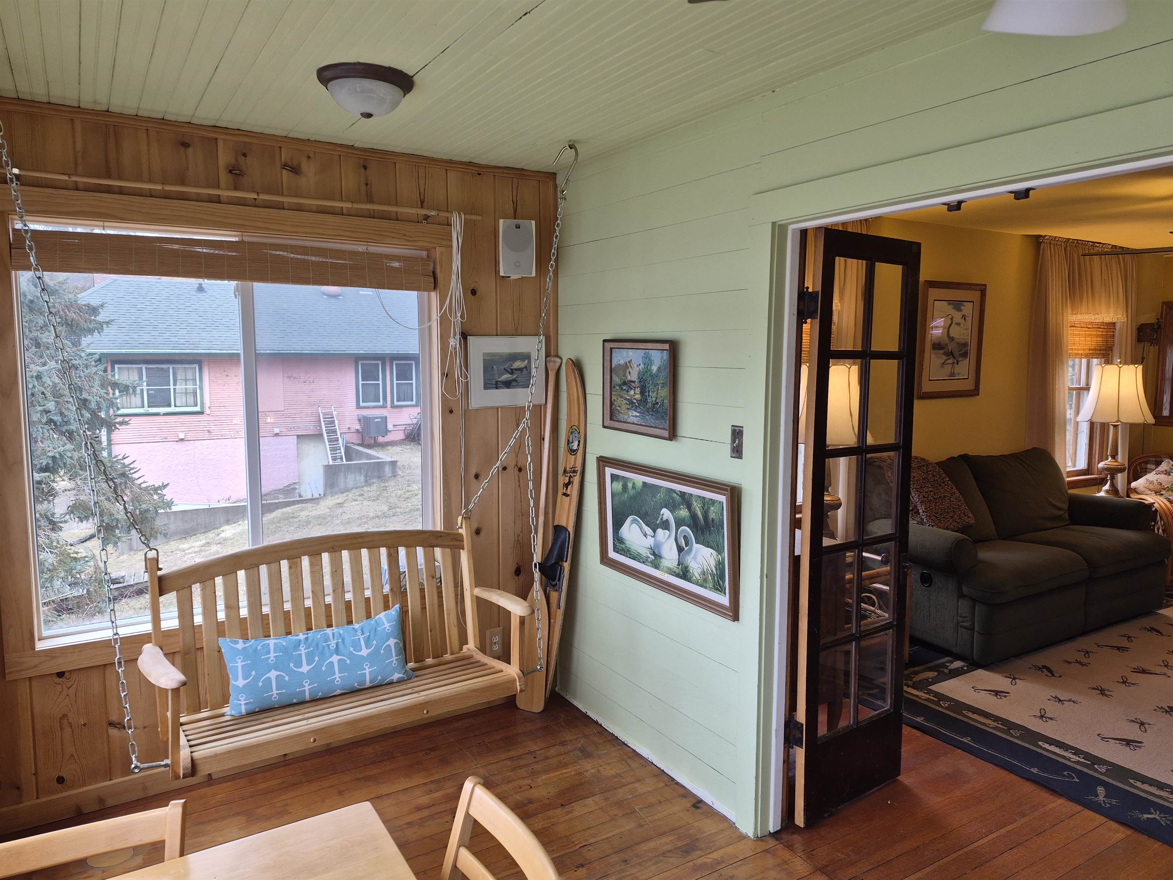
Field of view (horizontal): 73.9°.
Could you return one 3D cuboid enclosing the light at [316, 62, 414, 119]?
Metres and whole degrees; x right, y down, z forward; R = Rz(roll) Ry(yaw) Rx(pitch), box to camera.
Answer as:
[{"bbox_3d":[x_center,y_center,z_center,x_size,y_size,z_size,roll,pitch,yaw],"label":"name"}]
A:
[{"bbox_3d":[-0.654,-1.013,2.321,0.282,0.112,0.282,-4,7,-33],"label":"light"}]

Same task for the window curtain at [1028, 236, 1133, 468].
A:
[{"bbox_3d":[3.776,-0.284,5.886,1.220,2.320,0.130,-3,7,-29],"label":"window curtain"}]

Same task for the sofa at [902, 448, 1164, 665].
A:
[{"bbox_3d":[2.700,0.616,4.840,1.900,0.990,0.920,-3,7,-29],"label":"sofa"}]

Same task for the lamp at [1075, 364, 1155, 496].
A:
[{"bbox_3d":[3.698,-0.080,5.438,0.540,0.950,0.540,-3,7,-30],"label":"lamp"}]

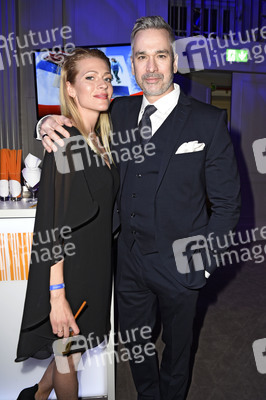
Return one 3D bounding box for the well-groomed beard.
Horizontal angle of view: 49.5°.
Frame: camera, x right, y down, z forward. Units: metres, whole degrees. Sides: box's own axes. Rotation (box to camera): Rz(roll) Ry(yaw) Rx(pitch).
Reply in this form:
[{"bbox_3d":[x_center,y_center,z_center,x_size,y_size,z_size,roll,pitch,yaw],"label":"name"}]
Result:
[{"bbox_3d":[0.083,-0.428,1.060,0.135,0.088,0.090,1,13,8],"label":"well-groomed beard"}]

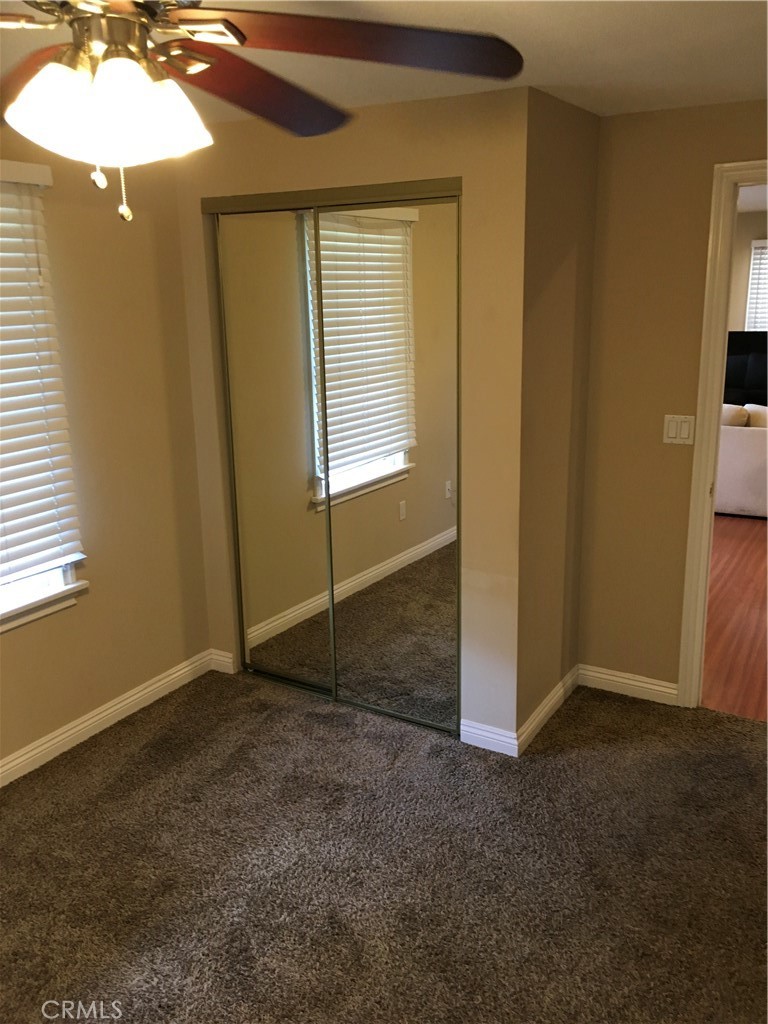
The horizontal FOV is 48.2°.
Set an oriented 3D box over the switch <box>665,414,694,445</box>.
[{"bbox_3d":[1.174,-0.327,3.420,0.116,0.115,0.012,8,18,31],"label":"switch"}]

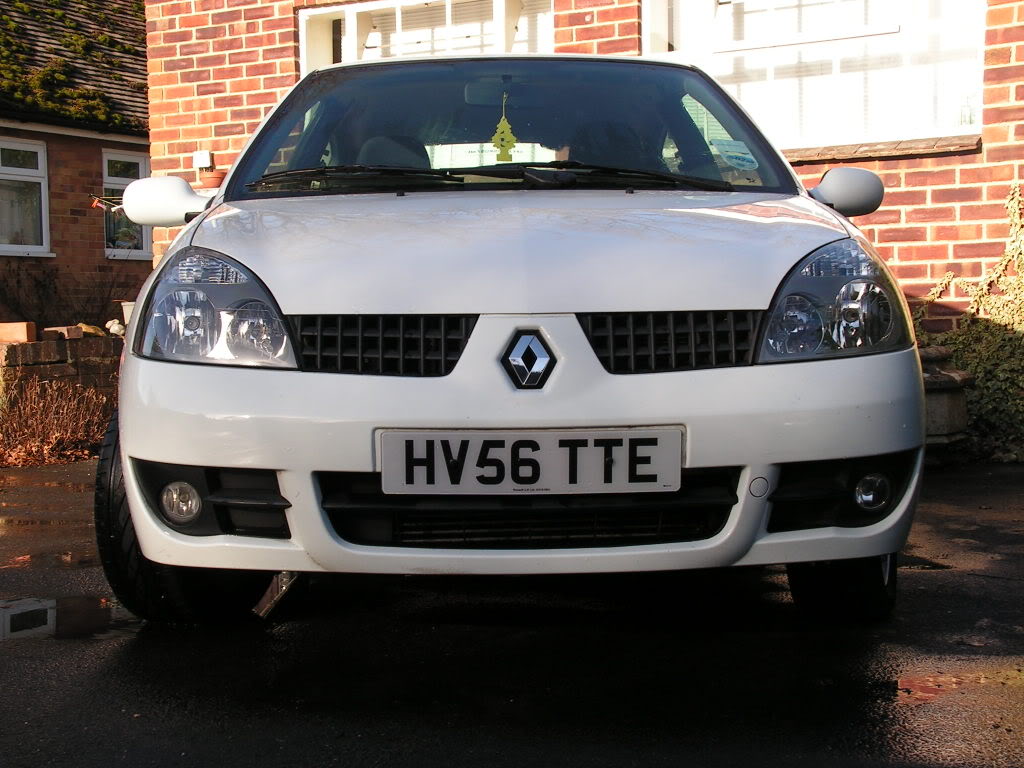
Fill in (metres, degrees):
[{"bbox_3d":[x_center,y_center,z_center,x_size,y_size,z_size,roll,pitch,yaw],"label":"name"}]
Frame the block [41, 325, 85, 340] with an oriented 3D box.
[{"bbox_3d":[-2.511,-0.285,9.100,0.215,0.068,0.105,1,3,35],"label":"block"}]

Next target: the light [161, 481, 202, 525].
[{"bbox_3d":[-0.618,0.221,3.040,0.077,0.080,0.055,-1,2,-1],"label":"light"}]

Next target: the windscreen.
[{"bbox_3d":[0.000,-0.627,4.130,1.410,0.150,0.840,-1,36,-1],"label":"windscreen"}]

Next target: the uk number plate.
[{"bbox_3d":[0.034,0.135,2.824,0.520,0.111,0.015,-1,10,-1],"label":"uk number plate"}]

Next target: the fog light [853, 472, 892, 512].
[{"bbox_3d":[0.680,0.205,3.070,0.073,0.078,0.055,-1,2,-1],"label":"fog light"}]

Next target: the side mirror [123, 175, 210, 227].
[{"bbox_3d":[-0.871,-0.459,4.090,0.212,0.127,0.125,-1,2,-1],"label":"side mirror"}]

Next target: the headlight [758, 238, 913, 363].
[{"bbox_3d":[0.608,-0.155,3.085,0.345,0.235,0.310,-1,2,-1],"label":"headlight"}]

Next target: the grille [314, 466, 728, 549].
[{"bbox_3d":[0.031,0.223,2.885,0.745,0.140,0.090,-1,2,-1],"label":"grille"}]

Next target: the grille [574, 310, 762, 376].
[{"bbox_3d":[0.283,-0.074,2.910,0.337,0.114,0.075,-1,-6,-1],"label":"grille"}]

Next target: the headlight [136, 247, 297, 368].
[{"bbox_3d":[-0.552,-0.144,3.060,0.350,0.235,0.310,-1,2,-1],"label":"headlight"}]

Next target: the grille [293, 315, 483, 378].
[{"bbox_3d":[-0.229,-0.069,2.895,0.339,0.112,0.075,-1,-6,-1],"label":"grille"}]

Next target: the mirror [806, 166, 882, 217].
[{"bbox_3d":[0.847,-0.489,4.130,0.200,0.130,0.125,-1,2,-1],"label":"mirror"}]

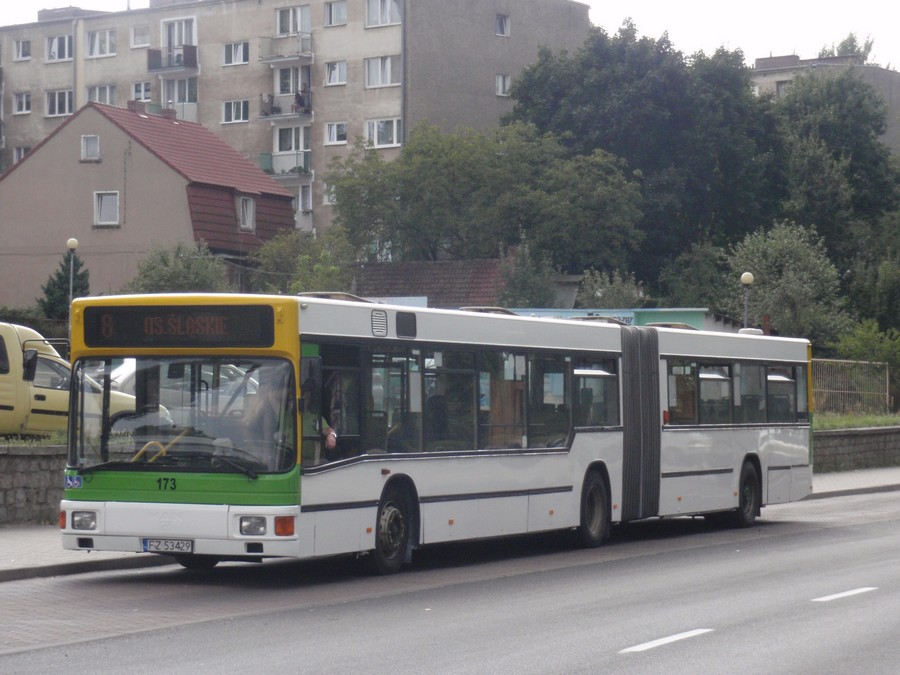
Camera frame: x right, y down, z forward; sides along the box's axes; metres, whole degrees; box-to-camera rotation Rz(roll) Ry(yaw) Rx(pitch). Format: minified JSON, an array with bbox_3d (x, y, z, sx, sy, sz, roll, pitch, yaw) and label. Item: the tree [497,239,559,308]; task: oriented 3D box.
[{"bbox_3d":[2.087,-0.862,70.000,1.670,3.610,1.700,0,-1,0],"label":"tree"}]

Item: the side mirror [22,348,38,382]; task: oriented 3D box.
[{"bbox_3d":[-4.096,0.276,25.400,0.180,0.325,0.080,-1,-2,42],"label":"side mirror"}]

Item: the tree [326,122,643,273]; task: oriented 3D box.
[{"bbox_3d":[1.274,-4.505,96.000,11.670,6.870,10.000,0,-1,0],"label":"tree"}]

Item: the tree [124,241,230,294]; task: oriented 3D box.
[{"bbox_3d":[-8.836,-1.648,84.000,3.500,3.000,3.200,1,-1,0],"label":"tree"}]

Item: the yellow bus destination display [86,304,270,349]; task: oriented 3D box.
[{"bbox_3d":[-2.584,-0.108,24.526,2.040,0.390,0.100,-1,-2,23],"label":"yellow bus destination display"}]

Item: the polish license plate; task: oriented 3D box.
[{"bbox_3d":[-2.637,1.953,24.384,0.525,0.116,0.020,-1,-2,23],"label":"polish license plate"}]

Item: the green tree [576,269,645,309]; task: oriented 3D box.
[{"bbox_3d":[4.321,-0.458,70.000,1.830,2.800,1.800,0,-1,0],"label":"green tree"}]

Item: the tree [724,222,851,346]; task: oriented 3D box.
[{"bbox_3d":[8.048,-0.739,62.000,3.000,4.010,3.000,0,-1,0],"label":"tree"}]

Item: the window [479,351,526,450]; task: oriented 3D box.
[{"bbox_3d":[0.580,0.695,28.641,0.050,1.050,1.360,-1,-2,23],"label":"window"}]

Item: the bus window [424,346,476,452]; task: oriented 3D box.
[{"bbox_3d":[-0.008,0.658,27.278,0.050,1.070,1.360,-1,-2,23],"label":"bus window"}]

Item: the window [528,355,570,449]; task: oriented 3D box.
[{"bbox_3d":[1.135,0.760,30.637,0.060,1.083,1.336,0,-1,24],"label":"window"}]

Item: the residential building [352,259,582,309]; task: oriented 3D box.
[{"bbox_3d":[0.385,-0.308,80.000,6.600,4.500,4.800,0,-2,28],"label":"residential building"}]

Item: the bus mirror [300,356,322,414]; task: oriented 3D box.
[{"bbox_3d":[-1.267,0.439,23.932,0.220,0.520,0.140,-1,-2,23],"label":"bus mirror"}]

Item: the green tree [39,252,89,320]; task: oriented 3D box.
[{"bbox_3d":[-12.190,-1.451,82.000,1.650,2.600,1.600,1,-1,0],"label":"green tree"}]

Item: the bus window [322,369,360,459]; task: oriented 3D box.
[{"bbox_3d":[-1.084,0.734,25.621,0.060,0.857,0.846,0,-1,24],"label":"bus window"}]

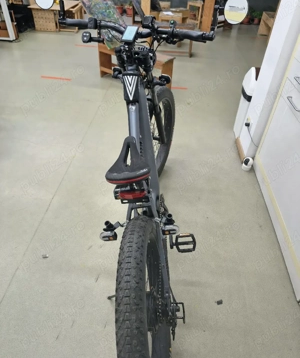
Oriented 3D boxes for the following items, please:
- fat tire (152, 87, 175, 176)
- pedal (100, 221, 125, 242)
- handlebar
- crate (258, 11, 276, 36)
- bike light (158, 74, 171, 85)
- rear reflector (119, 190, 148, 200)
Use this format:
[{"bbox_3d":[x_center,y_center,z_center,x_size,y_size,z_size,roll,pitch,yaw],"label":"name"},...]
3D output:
[{"bbox_3d":[0.028,-0.280,1.897,0.103,0.737,0.737,13,42,16],"label":"fat tire"},{"bbox_3d":[-0.141,0.194,1.045,0.090,0.075,0.055,1,41,-2],"label":"pedal"},{"bbox_3d":[-0.076,-0.673,1.247,0.735,0.080,0.125,14,42,16],"label":"handlebar"},{"bbox_3d":[2.352,-2.856,5.234,0.420,0.410,0.520,3,41,0],"label":"crate"},{"bbox_3d":[0.077,-0.520,1.450,0.060,0.045,0.045,16,43,14],"label":"bike light"},{"bbox_3d":[-0.061,0.055,0.965,0.093,0.031,0.025,-3,41,1],"label":"rear reflector"}]

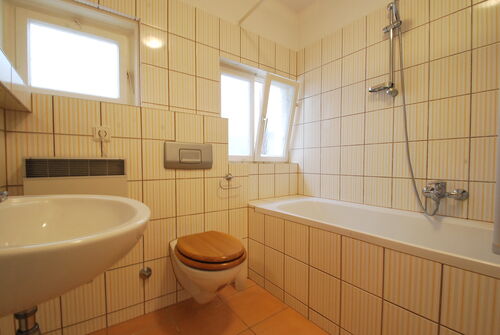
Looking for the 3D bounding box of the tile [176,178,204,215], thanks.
[{"bbox_3d":[-0.406,0.197,1.418,0.191,0.249,0.010,-1,2,-32],"label":"tile"}]

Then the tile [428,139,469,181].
[{"bbox_3d":[1.217,-0.049,1.282,0.010,0.250,0.200,-1,2,-38],"label":"tile"}]

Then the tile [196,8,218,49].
[{"bbox_3d":[-0.330,-1.074,1.632,0.200,0.252,0.010,-1,1,-34],"label":"tile"}]

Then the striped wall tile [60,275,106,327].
[{"bbox_3d":[-0.910,0.722,1.149,0.200,0.252,0.010,-1,1,-34],"label":"striped wall tile"}]

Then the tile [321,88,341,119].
[{"bbox_3d":[0.745,-0.569,1.917,0.010,0.250,0.200,-1,2,-36],"label":"tile"}]

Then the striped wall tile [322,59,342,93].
[{"bbox_3d":[0.747,-0.830,1.908,0.010,0.250,0.200,-1,2,-36],"label":"striped wall tile"}]

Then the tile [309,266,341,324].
[{"bbox_3d":[0.424,0.722,1.188,0.010,0.254,0.195,-1,2,-39],"label":"tile"}]

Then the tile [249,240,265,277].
[{"bbox_3d":[0.052,0.715,1.658,0.010,0.250,0.200,-1,2,-36],"label":"tile"}]

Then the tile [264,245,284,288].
[{"bbox_3d":[0.176,0.711,1.495,0.010,0.254,0.195,-1,2,-39],"label":"tile"}]

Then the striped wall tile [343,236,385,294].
[{"bbox_3d":[0.531,0.466,0.999,0.010,0.226,0.191,-1,2,-39],"label":"striped wall tile"}]

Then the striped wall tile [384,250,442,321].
[{"bbox_3d":[0.655,0.474,0.852,0.010,0.235,0.200,-1,2,-38],"label":"striped wall tile"}]

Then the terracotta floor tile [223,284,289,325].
[{"bbox_3d":[0.022,0.923,1.411,0.300,0.010,0.310,-1,2,-35],"label":"terracotta floor tile"}]

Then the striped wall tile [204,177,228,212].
[{"bbox_3d":[-0.250,0.198,1.562,0.195,0.254,0.010,-1,2,-32],"label":"striped wall tile"}]

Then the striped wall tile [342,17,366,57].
[{"bbox_3d":[0.869,-1.082,1.742,0.010,0.249,0.195,-1,2,-39],"label":"striped wall tile"}]

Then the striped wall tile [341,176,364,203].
[{"bbox_3d":[0.869,0.181,1.788,0.010,0.226,0.200,-1,2,-39],"label":"striped wall tile"}]

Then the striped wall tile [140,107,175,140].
[{"bbox_3d":[-0.570,-0.270,1.306,0.191,0.188,0.010,-1,2,-32],"label":"striped wall tile"}]

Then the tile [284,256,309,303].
[{"bbox_3d":[0.300,0.723,1.349,0.010,0.252,0.200,-1,2,-39],"label":"tile"}]

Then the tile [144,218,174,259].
[{"bbox_3d":[-0.583,0.463,1.359,0.195,0.254,0.010,-1,2,-32],"label":"tile"}]

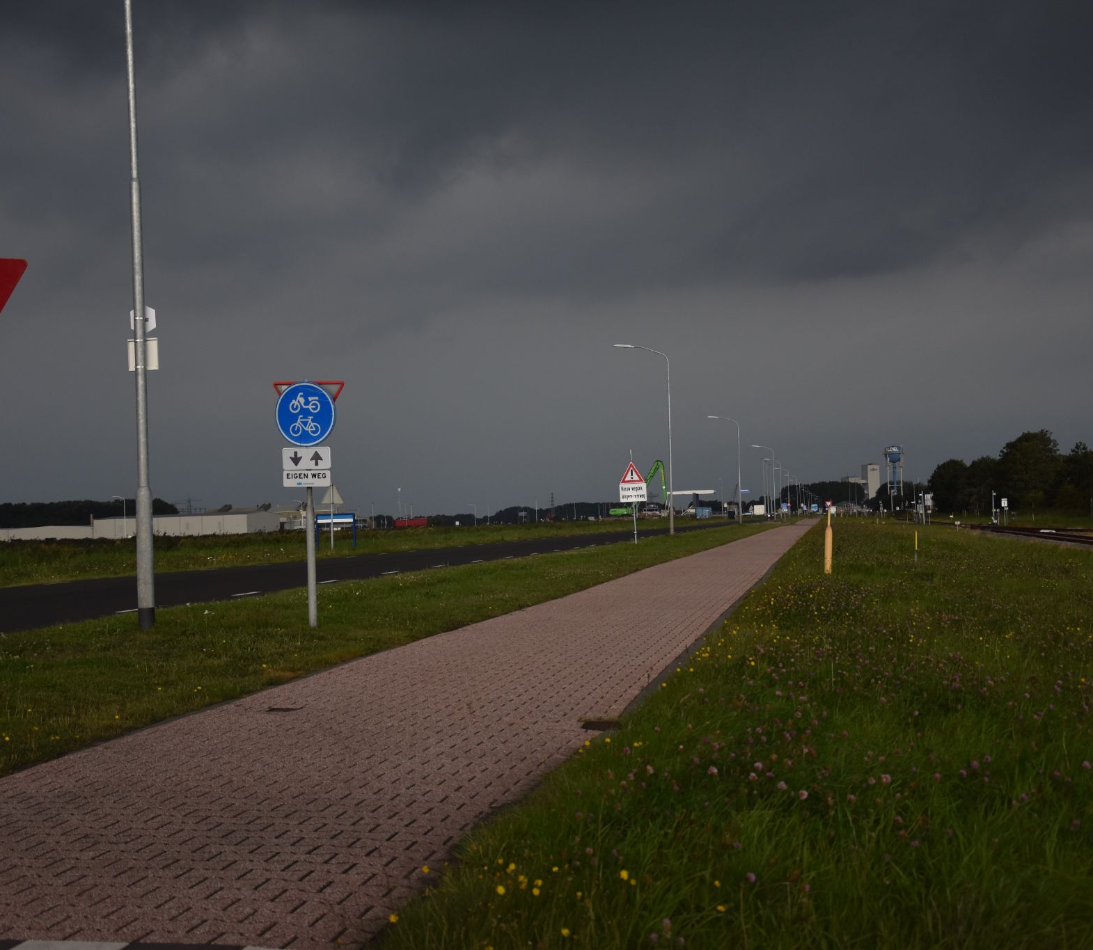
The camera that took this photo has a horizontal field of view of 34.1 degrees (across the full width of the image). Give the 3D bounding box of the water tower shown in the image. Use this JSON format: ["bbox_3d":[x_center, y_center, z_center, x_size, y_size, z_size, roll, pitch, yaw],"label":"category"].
[{"bbox_3d":[194.450,1.563,1000.000,11.700,36.000,11.700,-1,-1,0],"label":"water tower"}]

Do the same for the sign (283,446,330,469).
[{"bbox_3d":[-2.223,-0.157,16.550,0.470,0.200,0.030,-2,-1,14],"label":"sign"}]

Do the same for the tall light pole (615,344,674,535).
[{"bbox_3d":[4.473,-1.569,81.277,2.470,8.660,0.280,-2,-1,9],"label":"tall light pole"}]

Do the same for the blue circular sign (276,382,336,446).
[{"bbox_3d":[-2.233,-0.559,16.550,0.600,0.600,0.040,-2,-1,14],"label":"blue circular sign"}]

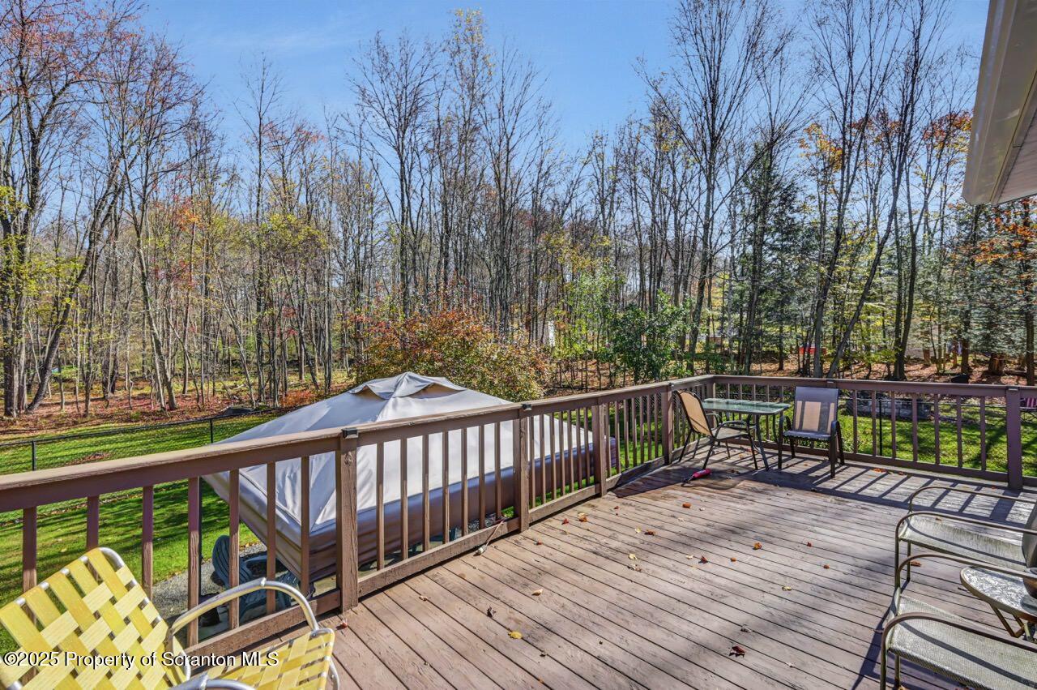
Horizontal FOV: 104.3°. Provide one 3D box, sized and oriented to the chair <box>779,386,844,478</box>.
[{"bbox_3d":[3.575,1.014,4.926,0.740,0.930,0.570,0,-1,-44],"label":"chair"}]

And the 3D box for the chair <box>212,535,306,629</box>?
[{"bbox_3d":[-3.004,2.643,4.691,0.800,0.900,0.750,0,-1,-17],"label":"chair"}]

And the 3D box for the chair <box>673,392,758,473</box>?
[{"bbox_3d":[2.458,1.030,5.042,0.750,0.930,0.560,-1,-1,-9],"label":"chair"}]

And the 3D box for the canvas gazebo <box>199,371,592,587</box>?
[{"bbox_3d":[-1.242,1.695,4.805,3.392,2.754,3.454,-2,-1,45],"label":"canvas gazebo"}]

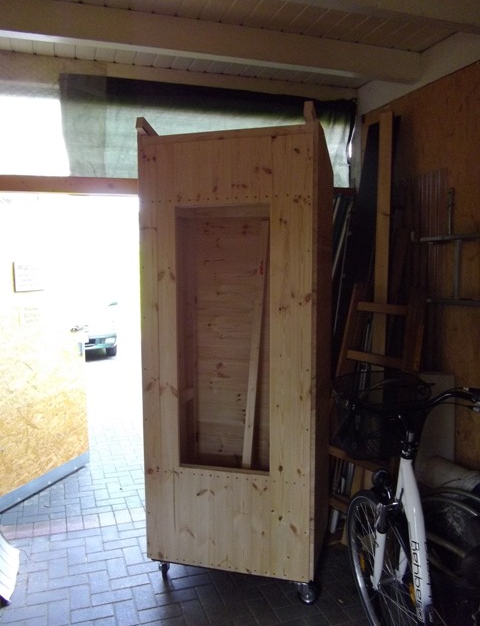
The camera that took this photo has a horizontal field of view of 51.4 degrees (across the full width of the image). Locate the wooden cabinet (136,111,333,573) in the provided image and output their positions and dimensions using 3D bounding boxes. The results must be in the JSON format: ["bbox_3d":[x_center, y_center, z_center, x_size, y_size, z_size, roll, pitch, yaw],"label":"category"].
[{"bbox_3d":[0.021,0.184,2.779,0.890,2.280,0.690,1,5,15],"label":"wooden cabinet"}]

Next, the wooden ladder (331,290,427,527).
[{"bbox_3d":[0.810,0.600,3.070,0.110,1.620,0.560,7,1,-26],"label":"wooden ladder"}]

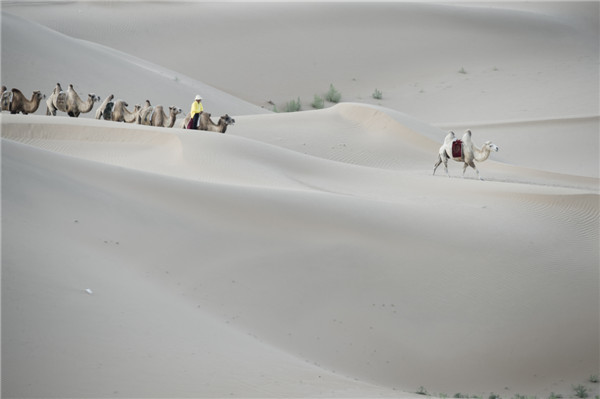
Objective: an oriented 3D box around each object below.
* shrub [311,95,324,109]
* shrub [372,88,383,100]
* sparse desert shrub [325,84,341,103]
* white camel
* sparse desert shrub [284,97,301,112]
[{"bbox_3d":[0.943,-5.116,349.000,0.681,0.770,0.647,0,4,0],"label":"shrub"},{"bbox_3d":[4.162,-5.641,357.000,0.552,0.616,0.524,0,4,0],"label":"shrub"},{"bbox_3d":[1.762,-5.583,352.000,0.830,0.988,0.788,0,4,0],"label":"sparse desert shrub"},{"bbox_3d":[7.214,-1.950,290.000,2.800,2.220,0.800,1,4,11],"label":"white camel"},{"bbox_3d":[-0.350,-4.900,345.000,0.803,0.839,0.763,0,4,0],"label":"sparse desert shrub"}]

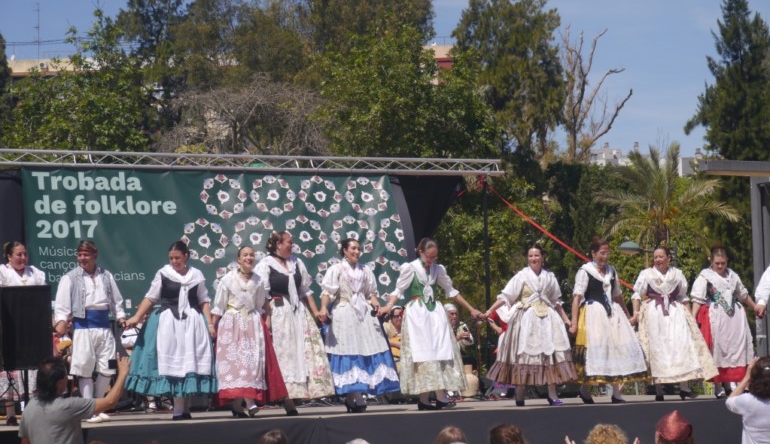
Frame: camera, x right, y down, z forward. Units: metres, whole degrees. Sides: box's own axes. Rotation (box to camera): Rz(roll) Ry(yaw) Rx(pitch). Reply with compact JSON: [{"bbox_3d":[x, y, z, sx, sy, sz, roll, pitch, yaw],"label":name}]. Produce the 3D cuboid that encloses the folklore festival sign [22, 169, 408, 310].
[{"bbox_3d":[-2.180,0.277,24.100,5.000,1.820,0.150,0,-4,-25],"label":"folklore festival sign"}]

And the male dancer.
[{"bbox_3d":[-2.728,1.006,17.254,0.627,1.672,0.500,0,-3,-24],"label":"male dancer"}]

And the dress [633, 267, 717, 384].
[{"bbox_3d":[3.035,1.076,19.530,0.872,1.231,0.680,-1,-2,-6],"label":"dress"}]

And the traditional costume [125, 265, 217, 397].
[{"bbox_3d":[-1.981,1.016,17.345,0.846,1.213,0.720,0,-3,-26],"label":"traditional costume"}]

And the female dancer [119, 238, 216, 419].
[{"bbox_3d":[-1.964,0.989,17.118,0.817,1.639,0.662,0,-4,-20],"label":"female dancer"}]

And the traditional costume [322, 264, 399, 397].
[{"bbox_3d":[-0.236,1.025,17.982,0.741,1.289,0.607,0,-4,-21],"label":"traditional costume"}]

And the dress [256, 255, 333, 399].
[{"bbox_3d":[-0.862,1.005,17.805,0.702,1.358,0.660,0,-2,-18],"label":"dress"}]

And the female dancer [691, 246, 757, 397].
[{"bbox_3d":[3.556,1.058,19.782,0.729,1.603,0.620,0,-2,-18],"label":"female dancer"}]

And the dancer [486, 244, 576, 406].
[{"bbox_3d":[1.477,1.043,18.838,0.855,1.633,0.662,0,-4,-15],"label":"dancer"}]

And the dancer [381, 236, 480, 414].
[{"bbox_3d":[0.447,0.998,18.382,0.992,1.675,0.660,-1,-2,-13],"label":"dancer"}]

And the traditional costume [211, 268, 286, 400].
[{"bbox_3d":[-1.269,1.094,17.633,0.695,1.280,0.660,-1,-2,-12],"label":"traditional costume"}]

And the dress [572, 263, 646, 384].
[{"bbox_3d":[2.327,1.048,19.202,0.777,1.231,0.660,0,-2,-16],"label":"dress"}]

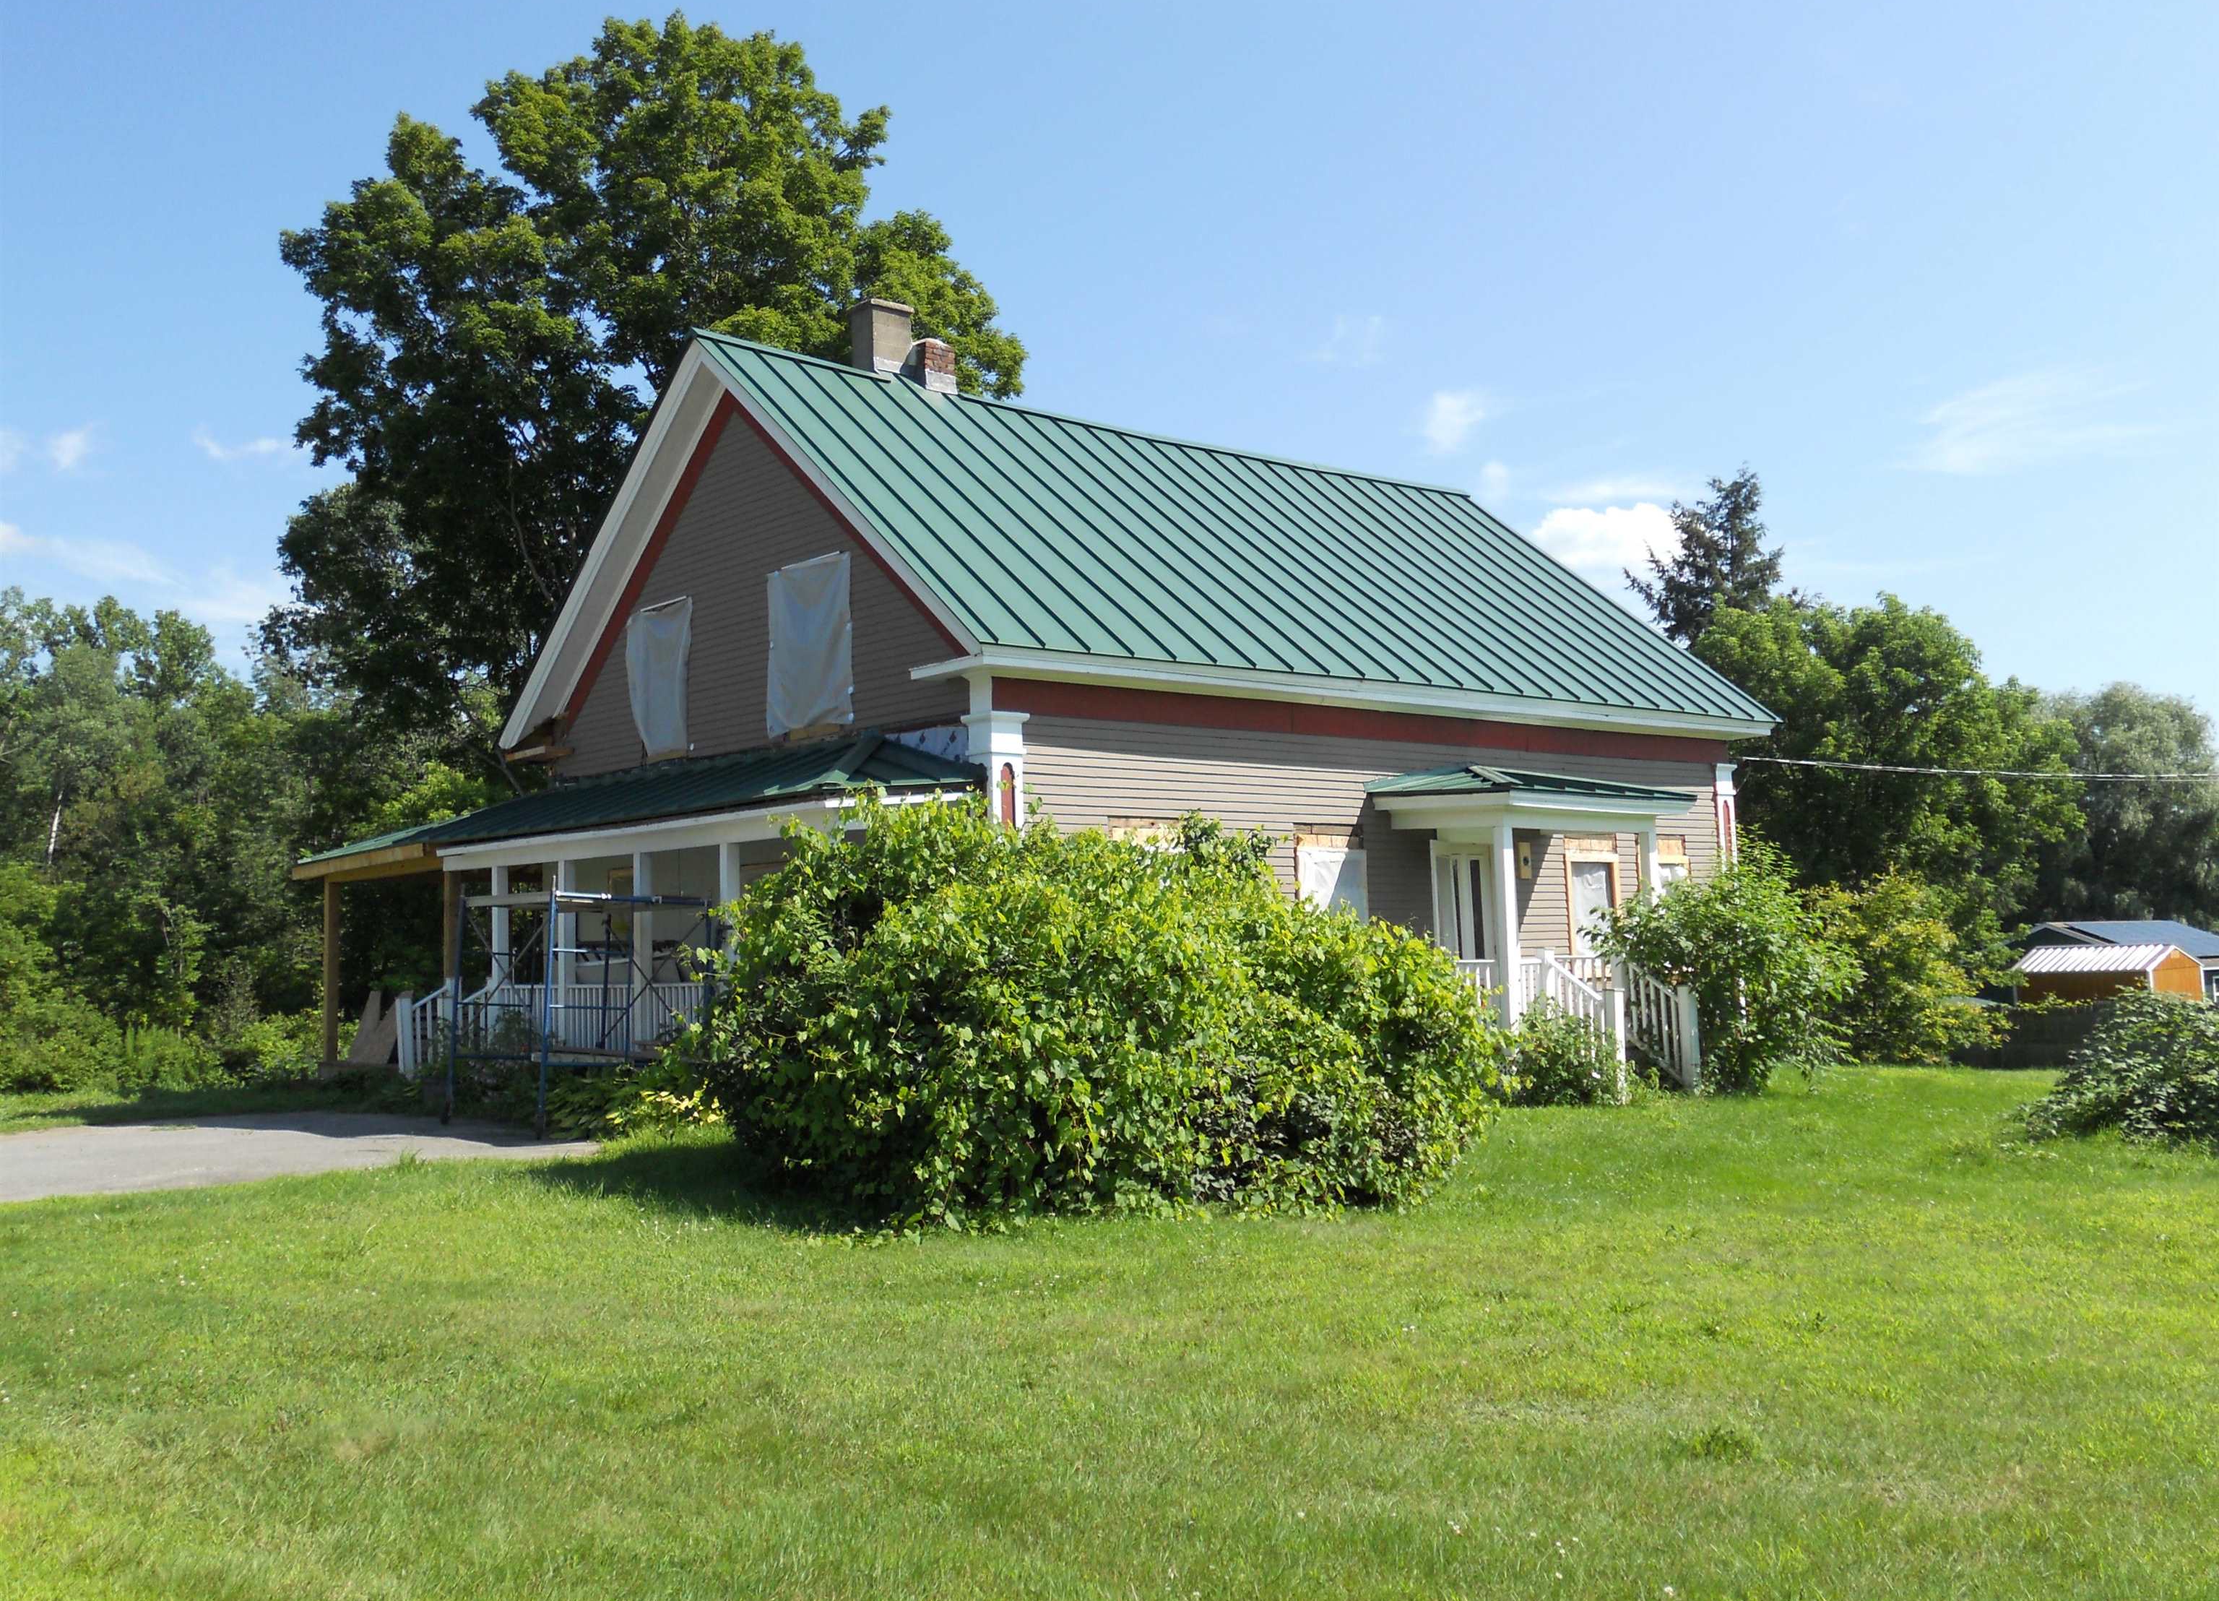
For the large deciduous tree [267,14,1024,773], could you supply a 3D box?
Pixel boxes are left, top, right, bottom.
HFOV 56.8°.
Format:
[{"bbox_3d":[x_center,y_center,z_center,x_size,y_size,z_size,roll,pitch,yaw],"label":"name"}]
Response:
[{"bbox_3d":[-8.730,-5.094,38.794,14.200,19.960,13.500,-1,-5,-13],"label":"large deciduous tree"}]

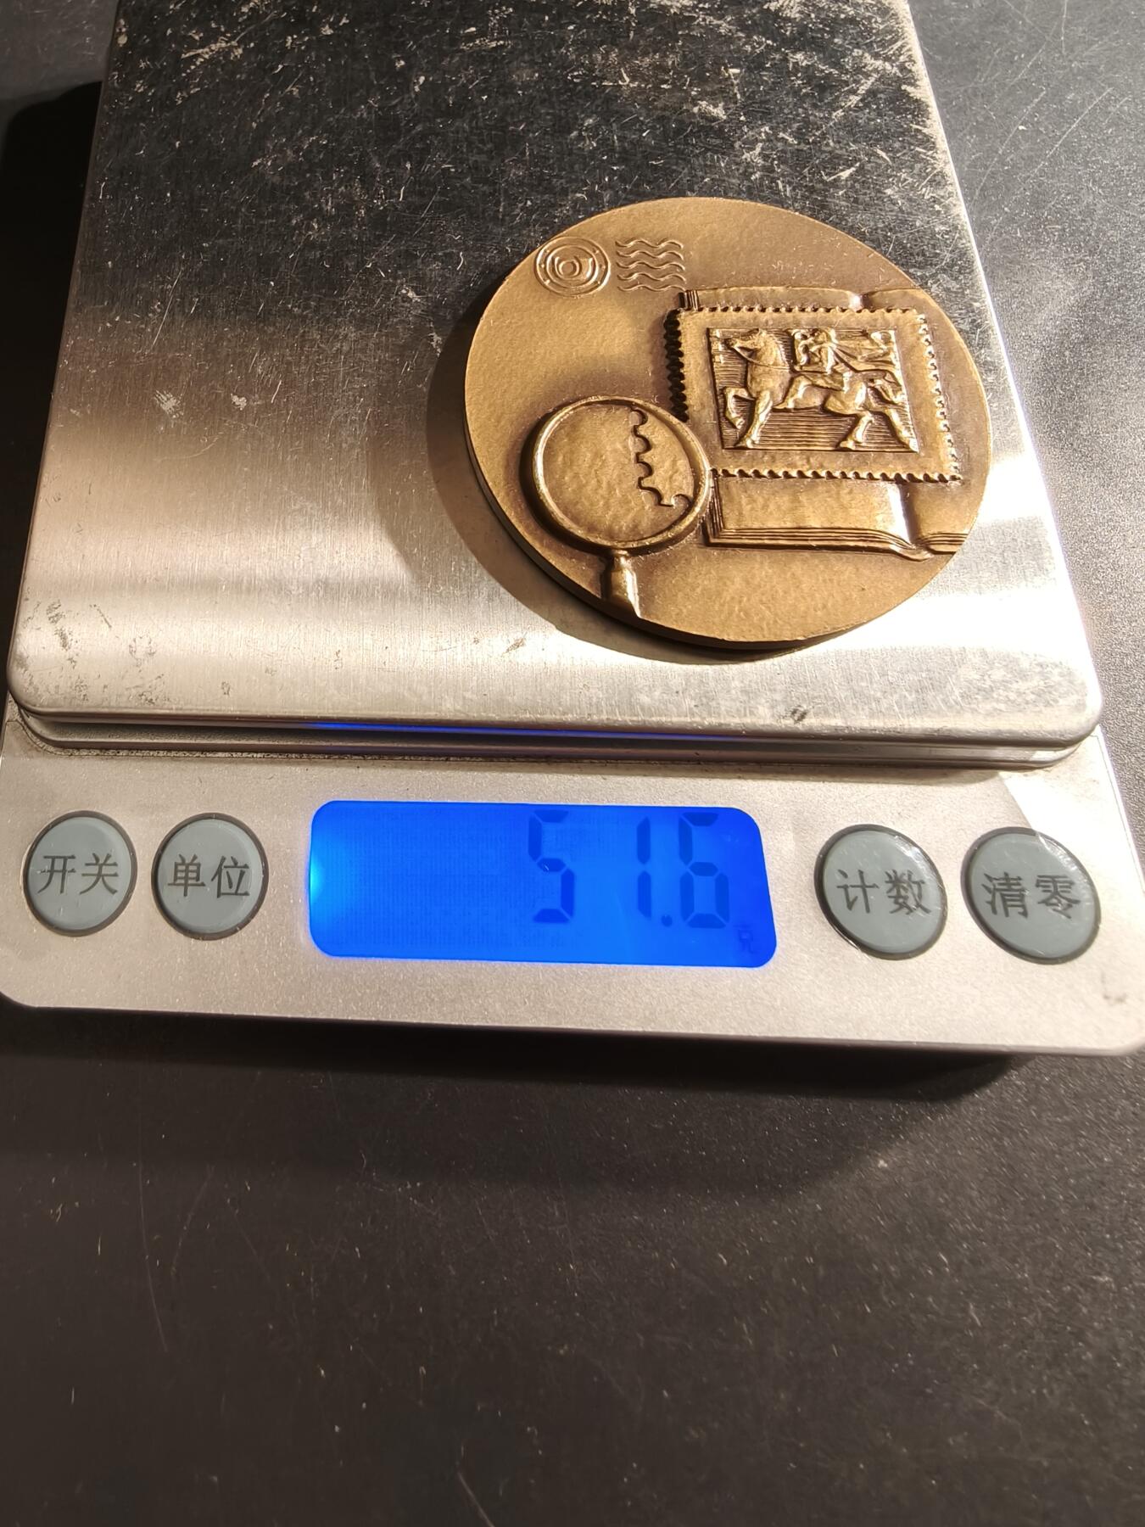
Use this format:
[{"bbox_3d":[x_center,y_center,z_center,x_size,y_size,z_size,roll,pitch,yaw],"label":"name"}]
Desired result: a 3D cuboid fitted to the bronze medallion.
[{"bbox_3d":[0.015,-0.035,0.101,0.051,0.003,0.051,0,71,0],"label":"bronze medallion"}]

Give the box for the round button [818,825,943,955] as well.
[{"bbox_3d":[0.027,0.011,0.090,0.011,0.002,0.011,2,71,1],"label":"round button"}]

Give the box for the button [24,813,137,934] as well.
[{"bbox_3d":[-0.044,0.010,0.090,0.011,0.002,0.011,2,71,1],"label":"button"}]

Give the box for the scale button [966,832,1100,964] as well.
[{"bbox_3d":[0.041,0.012,0.090,0.012,0.002,0.012,2,71,1],"label":"scale button"}]

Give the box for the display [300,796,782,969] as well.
[{"bbox_3d":[-0.003,0.011,0.090,0.041,0.002,0.014,2,71,1],"label":"display"}]

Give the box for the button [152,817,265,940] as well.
[{"bbox_3d":[-0.032,0.010,0.090,0.011,0.002,0.011,2,71,1],"label":"button"}]

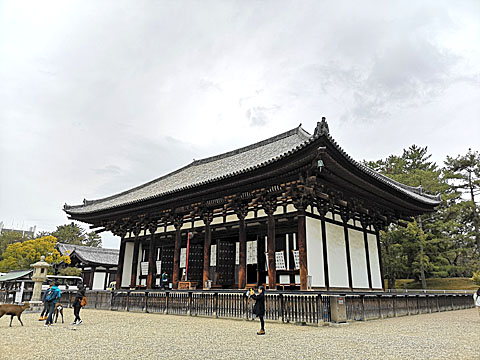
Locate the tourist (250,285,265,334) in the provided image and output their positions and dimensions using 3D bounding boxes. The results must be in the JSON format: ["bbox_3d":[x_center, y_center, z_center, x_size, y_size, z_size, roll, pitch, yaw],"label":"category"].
[{"bbox_3d":[0.655,4.633,13.361,0.600,1.609,0.480,0,-17,3],"label":"tourist"}]

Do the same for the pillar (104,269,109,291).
[{"bbox_3d":[-17.625,13.767,49.696,0.380,3.860,0.380,-14,-22,40],"label":"pillar"}]

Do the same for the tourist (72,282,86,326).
[{"bbox_3d":[-7.162,5.527,16.762,0.600,1.722,0.500,6,-18,-19],"label":"tourist"}]

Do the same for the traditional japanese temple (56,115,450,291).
[{"bbox_3d":[0.305,4.050,40.420,33.300,17.100,23.441,-14,-22,40],"label":"traditional japanese temple"}]

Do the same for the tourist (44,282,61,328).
[{"bbox_3d":[-8.025,5.281,15.947,0.560,1.715,0.550,0,-17,0],"label":"tourist"}]

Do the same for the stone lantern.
[{"bbox_3d":[-14.426,7.412,27.131,1.500,3.733,1.500,-14,-22,40],"label":"stone lantern"}]

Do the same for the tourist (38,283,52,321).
[{"bbox_3d":[-9.649,6.043,18.652,0.620,1.777,0.500,12,-20,-34],"label":"tourist"}]

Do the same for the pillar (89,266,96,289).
[{"bbox_3d":[-18.993,13.306,48.242,0.380,3.889,0.380,-14,-22,40],"label":"pillar"}]

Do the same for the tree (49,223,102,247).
[{"bbox_3d":[-29.574,14.369,67.516,9.000,13.424,9.500,-14,-22,40],"label":"tree"}]

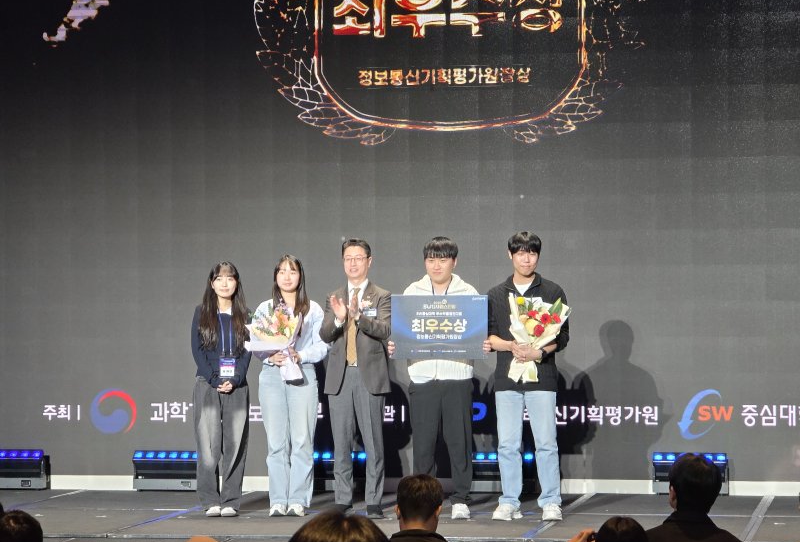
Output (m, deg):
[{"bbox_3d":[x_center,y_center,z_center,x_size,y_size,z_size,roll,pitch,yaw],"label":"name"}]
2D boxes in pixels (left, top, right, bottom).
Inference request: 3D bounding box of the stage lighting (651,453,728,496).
[{"bbox_3d":[2.018,1.419,18.495,0.500,0.283,0.170,0,-1,10],"label":"stage lighting"}]

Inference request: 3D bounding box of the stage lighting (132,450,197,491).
[{"bbox_3d":[-1.666,1.439,19.080,0.500,0.283,0.170,0,-1,10],"label":"stage lighting"}]

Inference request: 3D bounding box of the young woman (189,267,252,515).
[{"bbox_3d":[-1.132,0.744,16.826,0.400,1.604,0.280,0,-1,-6],"label":"young woman"}]

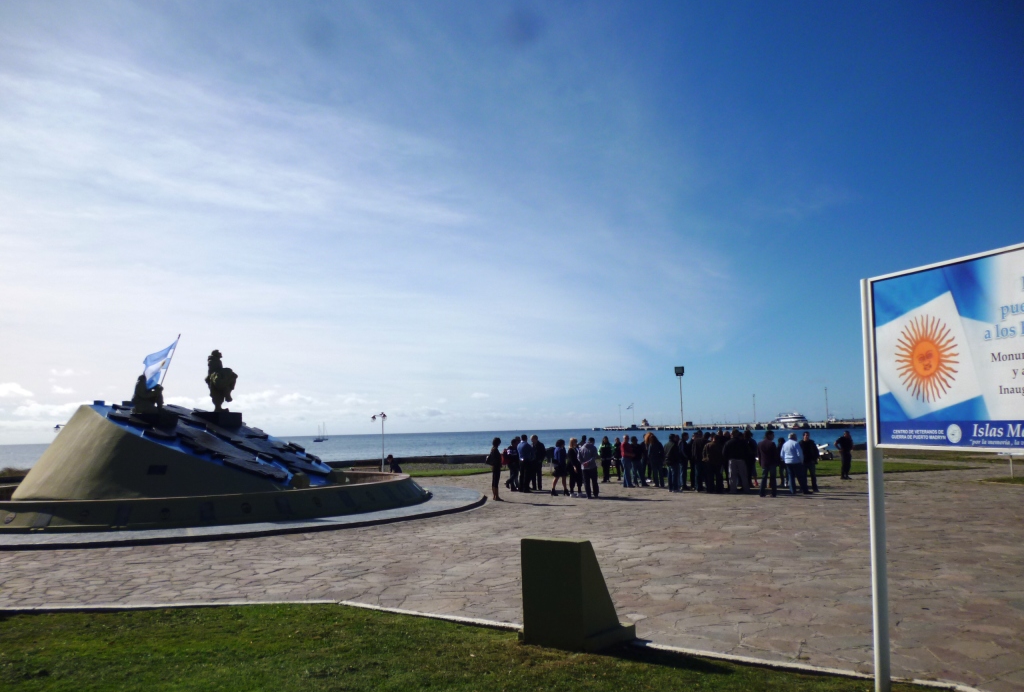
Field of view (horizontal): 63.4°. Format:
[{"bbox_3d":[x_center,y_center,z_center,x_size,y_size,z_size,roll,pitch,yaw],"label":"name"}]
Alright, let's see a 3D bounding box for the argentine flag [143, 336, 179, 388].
[{"bbox_3d":[-9.785,0.534,23.091,0.900,1.413,0.450,1,-6,-23],"label":"argentine flag"}]

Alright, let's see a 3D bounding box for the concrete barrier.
[{"bbox_3d":[0.527,2.023,6.930,0.714,0.842,0.644,-6,-7,39],"label":"concrete barrier"}]

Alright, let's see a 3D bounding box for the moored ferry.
[{"bbox_3d":[191.060,51.341,567.184,9.000,11.579,28.000,0,-6,-18],"label":"moored ferry"}]

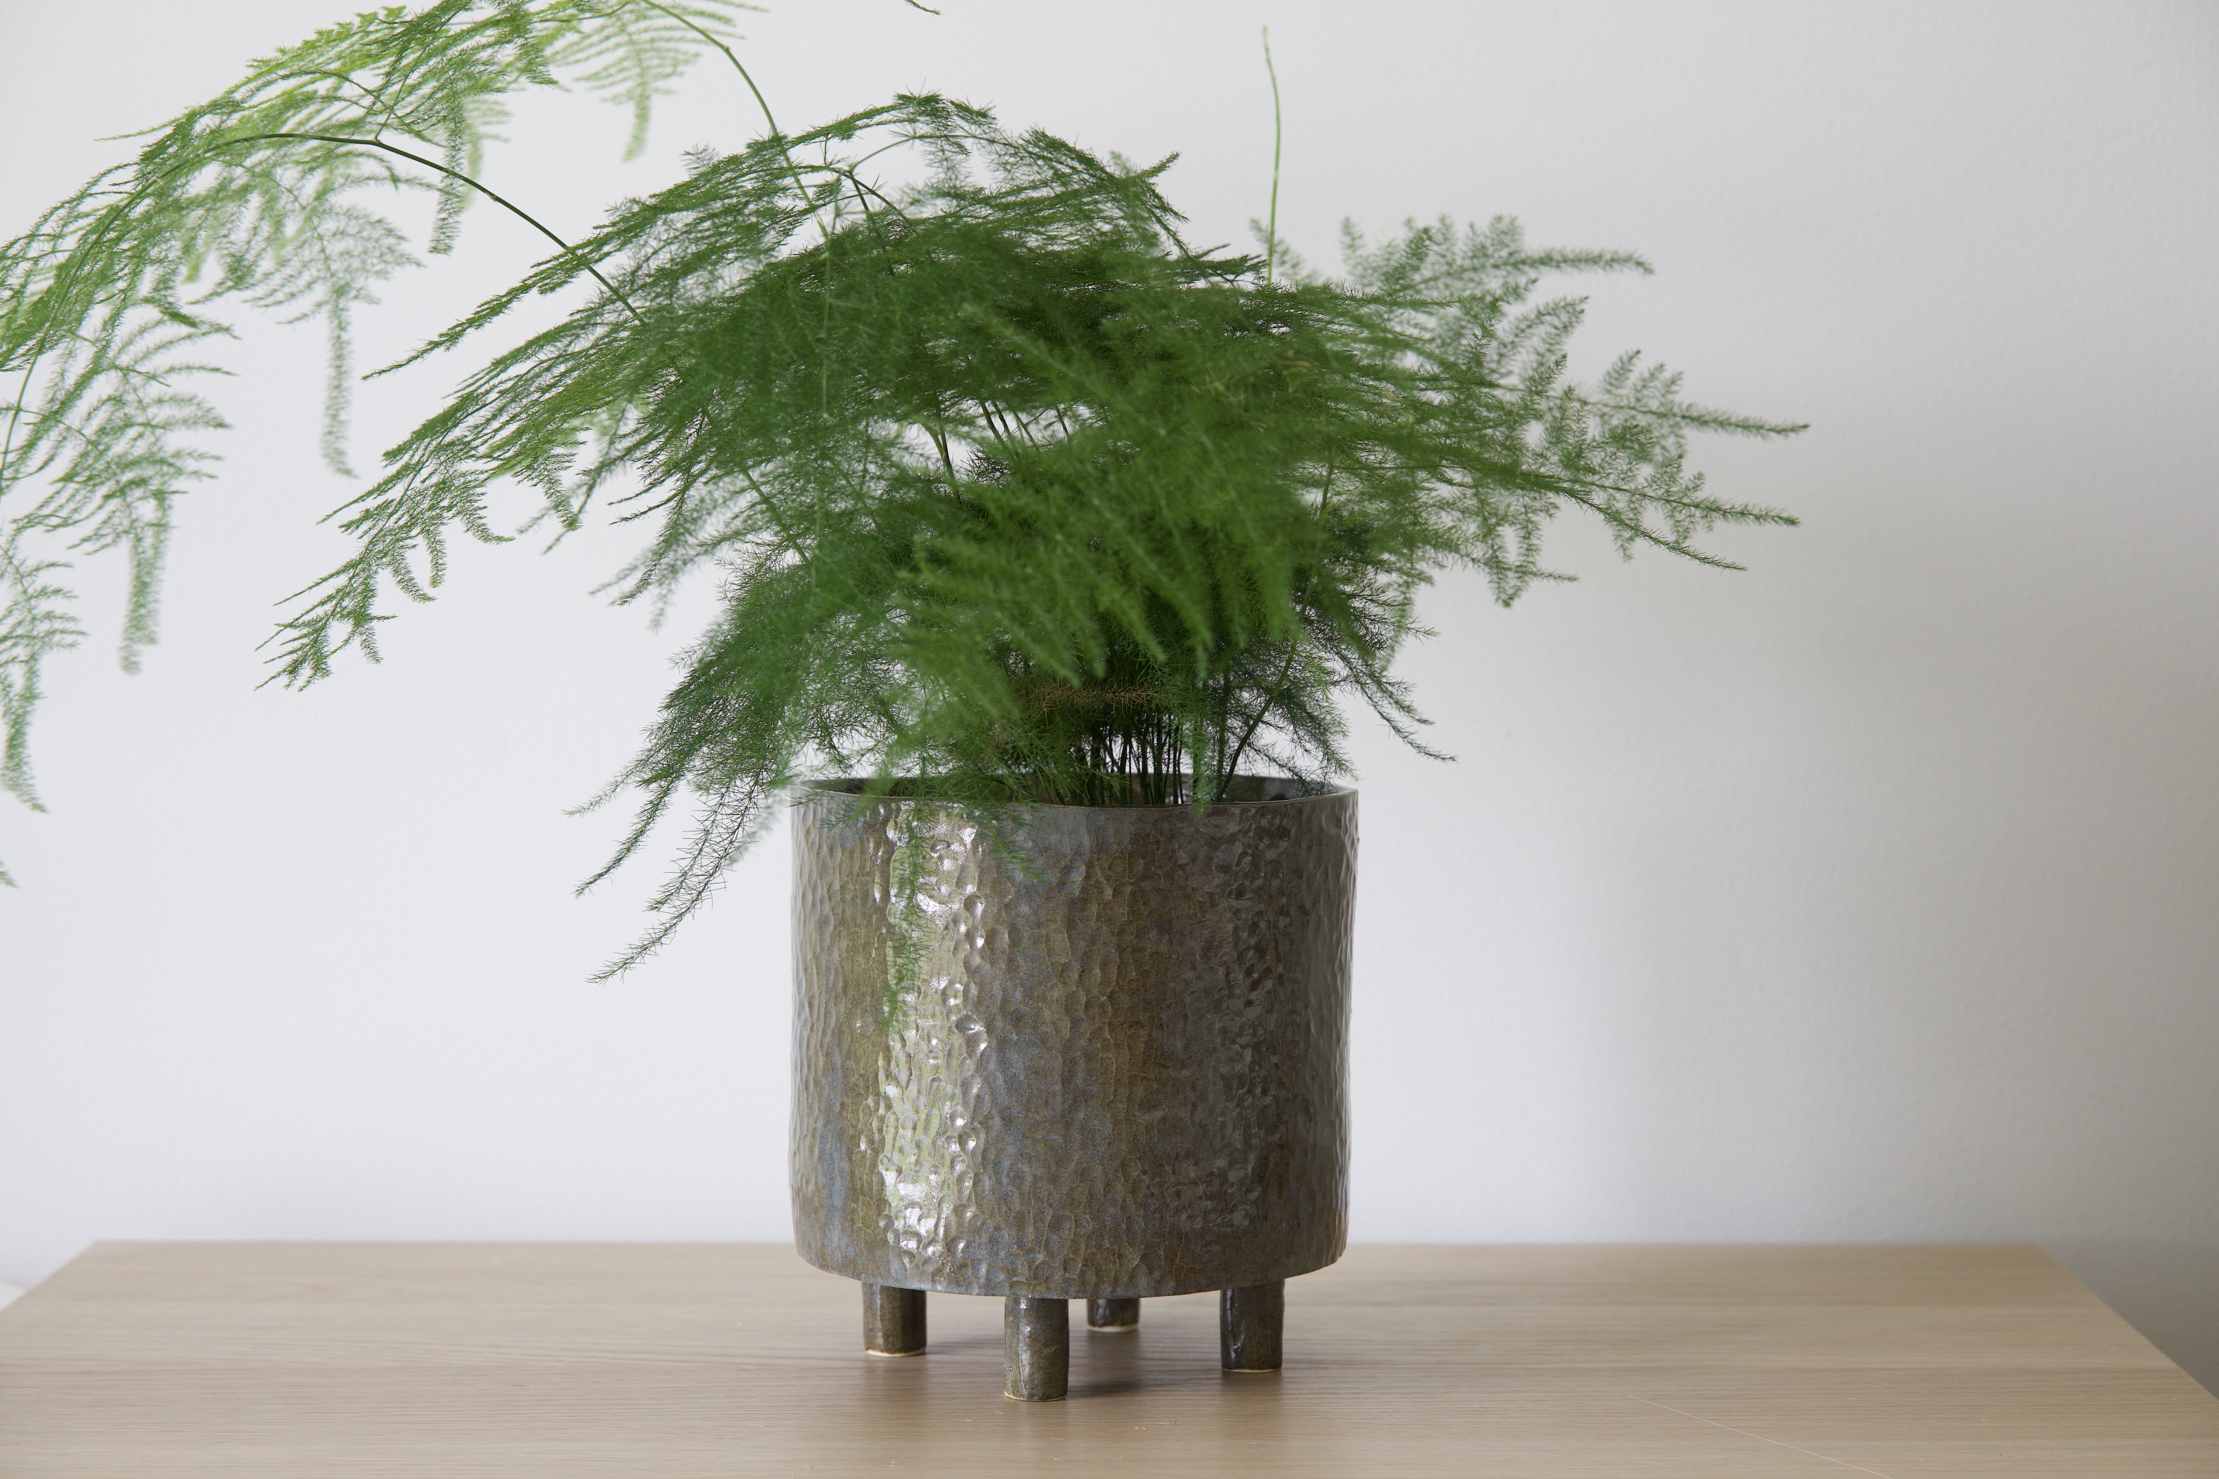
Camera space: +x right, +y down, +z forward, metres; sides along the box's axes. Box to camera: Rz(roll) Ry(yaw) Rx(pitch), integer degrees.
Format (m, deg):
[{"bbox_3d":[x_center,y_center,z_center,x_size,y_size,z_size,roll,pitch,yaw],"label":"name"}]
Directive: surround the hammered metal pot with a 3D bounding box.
[{"bbox_3d":[-0.013,0.100,1.644,0.200,0.164,0.200,0,3,0],"label":"hammered metal pot"}]

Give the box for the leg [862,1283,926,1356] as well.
[{"bbox_3d":[-0.077,0.201,1.663,0.022,0.039,0.022,0,3,0],"label":"leg"}]

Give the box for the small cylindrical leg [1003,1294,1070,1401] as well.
[{"bbox_3d":[-0.026,0.205,1.586,0.022,0.039,0.022,0,3,0],"label":"small cylindrical leg"}]

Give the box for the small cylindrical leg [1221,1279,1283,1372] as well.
[{"bbox_3d":[0.051,0.202,1.636,0.022,0.039,0.022,0,3,0],"label":"small cylindrical leg"}]

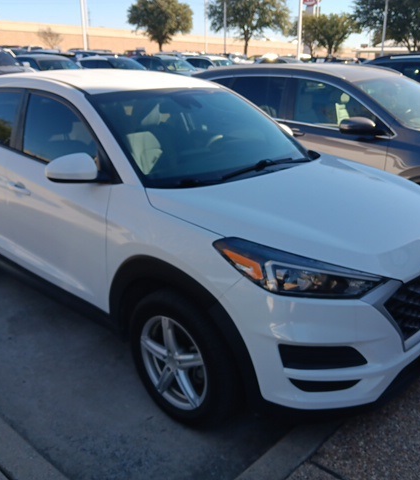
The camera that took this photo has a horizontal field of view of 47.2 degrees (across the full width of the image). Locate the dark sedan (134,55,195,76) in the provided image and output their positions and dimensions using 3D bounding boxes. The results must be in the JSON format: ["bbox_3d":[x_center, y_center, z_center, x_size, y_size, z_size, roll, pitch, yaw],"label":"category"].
[{"bbox_3d":[-1.794,-6.833,20.003,4.650,1.500,1.840,17,26,40],"label":"dark sedan"}]

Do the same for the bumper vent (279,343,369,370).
[{"bbox_3d":[0.439,0.451,1.866,0.345,0.110,0.075,-2,19,-6],"label":"bumper vent"}]

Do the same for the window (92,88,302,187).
[{"bbox_3d":[0.024,-0.673,2.923,1.410,0.140,0.830,-19,59,-44],"label":"window"}]

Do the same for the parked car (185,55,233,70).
[{"bbox_3d":[0.240,-8.550,24.500,4.600,1.680,1.880,16,25,39],"label":"parked car"}]

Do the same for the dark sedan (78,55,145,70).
[{"bbox_3d":[-3.684,-6.144,18.142,4.750,1.460,1.840,17,26,40],"label":"dark sedan"}]

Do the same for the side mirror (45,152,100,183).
[{"bbox_3d":[-0.676,-0.350,2.364,0.150,0.160,0.230,16,25,39],"label":"side mirror"}]

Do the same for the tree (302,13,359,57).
[{"bbox_3d":[12.039,-20.245,48.993,5.400,5.331,5.400,0,20,0],"label":"tree"}]

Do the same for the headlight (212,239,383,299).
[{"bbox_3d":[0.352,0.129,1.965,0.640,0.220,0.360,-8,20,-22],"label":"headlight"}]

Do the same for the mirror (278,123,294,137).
[{"bbox_3d":[0.600,-0.811,3.701,0.150,0.160,0.230,16,25,39],"label":"mirror"}]

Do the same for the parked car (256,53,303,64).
[{"bbox_3d":[3.766,-9.084,25.623,4.650,1.500,1.840,17,26,40],"label":"parked car"}]

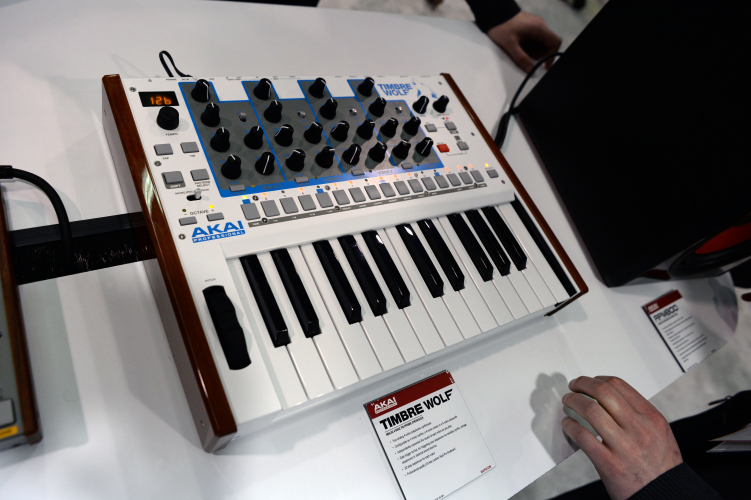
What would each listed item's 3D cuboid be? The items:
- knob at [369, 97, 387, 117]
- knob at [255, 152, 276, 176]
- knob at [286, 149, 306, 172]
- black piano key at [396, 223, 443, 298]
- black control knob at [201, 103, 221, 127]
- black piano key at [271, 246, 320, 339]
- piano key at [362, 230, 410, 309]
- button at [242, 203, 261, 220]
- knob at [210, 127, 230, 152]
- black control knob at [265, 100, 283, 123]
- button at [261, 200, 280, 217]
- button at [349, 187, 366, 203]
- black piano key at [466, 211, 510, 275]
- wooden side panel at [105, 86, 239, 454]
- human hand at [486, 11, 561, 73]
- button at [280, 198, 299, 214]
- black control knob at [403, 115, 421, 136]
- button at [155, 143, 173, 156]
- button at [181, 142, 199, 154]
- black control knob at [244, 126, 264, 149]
[{"bbox_3d":[0.003,-0.165,0.574,0.018,0.016,0.018,-5,62,-29],"label":"knob"},{"bbox_3d":[-0.105,-0.083,0.479,0.018,0.016,0.018,-13,66,-32],"label":"knob"},{"bbox_3d":[-0.078,-0.090,0.497,0.018,0.016,0.018,-13,66,-32],"label":"knob"},{"bbox_3d":[0.046,0.007,0.495,0.014,0.011,0.084,-13,65,-33],"label":"black piano key"},{"bbox_3d":[-0.155,-0.128,0.472,0.018,0.016,0.018,-13,66,-32],"label":"black control knob"},{"bbox_3d":[-0.066,0.033,0.421,0.014,0.011,0.084,-13,65,-33],"label":"black piano key"},{"bbox_3d":[0.014,0.015,0.477,0.014,0.011,0.085,-13,65,-33],"label":"piano key"},{"bbox_3d":[-0.108,-0.032,0.433,0.013,0.003,0.016,-13,67,-32],"label":"button"},{"bbox_3d":[-0.146,-0.105,0.473,0.018,0.016,0.018,-13,66,-32],"label":"knob"},{"bbox_3d":[-0.102,-0.141,0.506,0.018,0.016,0.018,-12,65,-32],"label":"black control knob"},{"bbox_3d":[-0.097,-0.038,0.462,0.013,0.003,0.017,-13,66,-32],"label":"button"},{"bbox_3d":[-0.018,-0.055,0.501,0.012,0.002,0.016,-13,66,-32],"label":"button"},{"bbox_3d":[0.125,-0.011,0.547,0.014,0.011,0.084,-13,65,-33],"label":"black piano key"},{"bbox_3d":[-0.189,0.000,0.434,0.015,0.068,0.343,-13,66,-32],"label":"wooden side panel"},{"bbox_3d":[0.267,-0.371,0.896,0.155,0.085,0.090,7,55,-23],"label":"human hand"},{"bbox_3d":[-0.082,-0.042,0.472,0.013,0.003,0.017,-13,66,-32],"label":"button"},{"bbox_3d":[0.043,-0.142,0.568,0.018,0.016,0.018,-13,67,-32],"label":"black control knob"},{"bbox_3d":[-0.186,-0.088,0.440,0.014,0.003,0.011,-13,66,-32],"label":"button"},{"bbox_3d":[-0.167,-0.092,0.451,0.014,0.003,0.011,-13,66,-32],"label":"button"},{"bbox_3d":[-0.112,-0.106,0.468,0.018,0.016,0.018,-13,67,-32],"label":"black control knob"}]

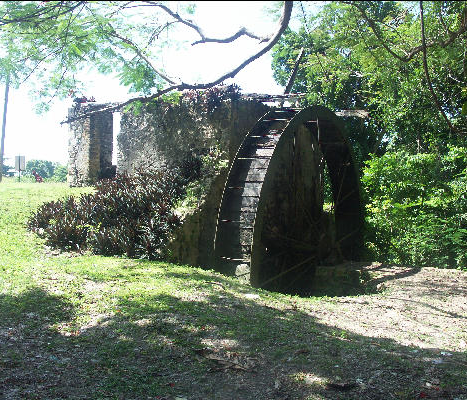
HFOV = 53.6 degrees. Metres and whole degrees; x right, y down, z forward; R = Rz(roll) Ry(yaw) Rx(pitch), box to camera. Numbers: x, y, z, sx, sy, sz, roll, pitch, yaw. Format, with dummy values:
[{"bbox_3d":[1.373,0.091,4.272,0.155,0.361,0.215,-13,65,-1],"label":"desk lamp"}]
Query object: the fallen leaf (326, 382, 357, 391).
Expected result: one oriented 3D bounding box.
[{"bbox_3d":[0.810,1.400,3.460,0.235,0.030,0.100,0,2,0],"label":"fallen leaf"}]

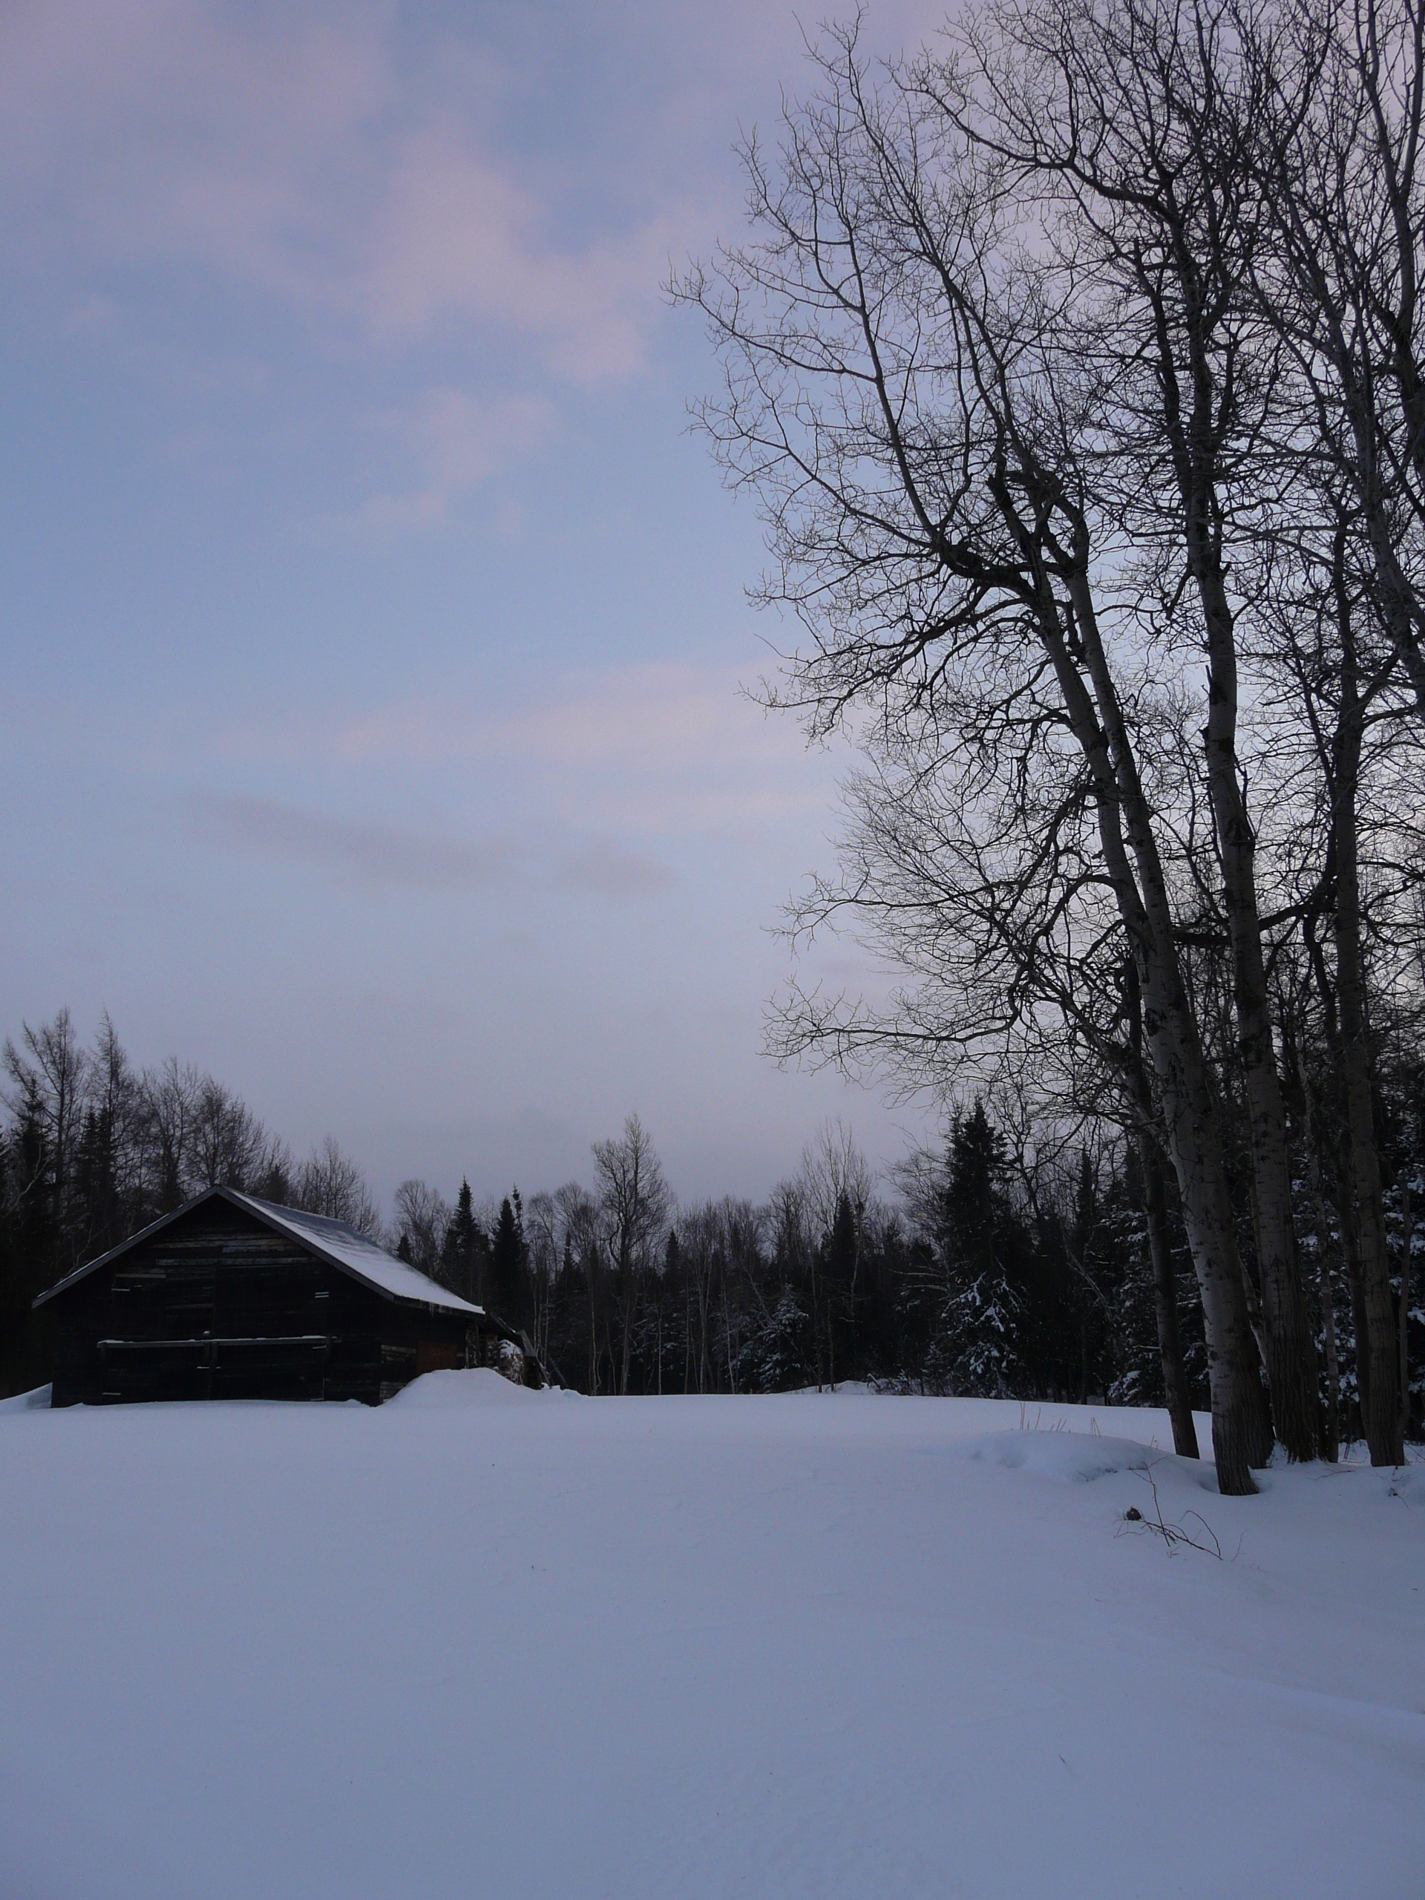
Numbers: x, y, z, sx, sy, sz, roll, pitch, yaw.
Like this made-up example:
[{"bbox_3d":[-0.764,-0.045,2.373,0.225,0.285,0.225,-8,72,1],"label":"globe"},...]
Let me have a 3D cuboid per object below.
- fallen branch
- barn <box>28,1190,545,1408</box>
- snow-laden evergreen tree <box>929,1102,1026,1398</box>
[{"bbox_3d":[2.907,3.537,9.600,0.720,0.420,0.600,-1,-16,0],"label":"fallen branch"},{"bbox_3d":[-10.653,9.108,39.342,9.121,5.085,9.487,-2,-16,4],"label":"barn"},{"bbox_3d":[7.541,8.592,43.500,2.900,8.500,2.900,-1,-16,0],"label":"snow-laden evergreen tree"}]

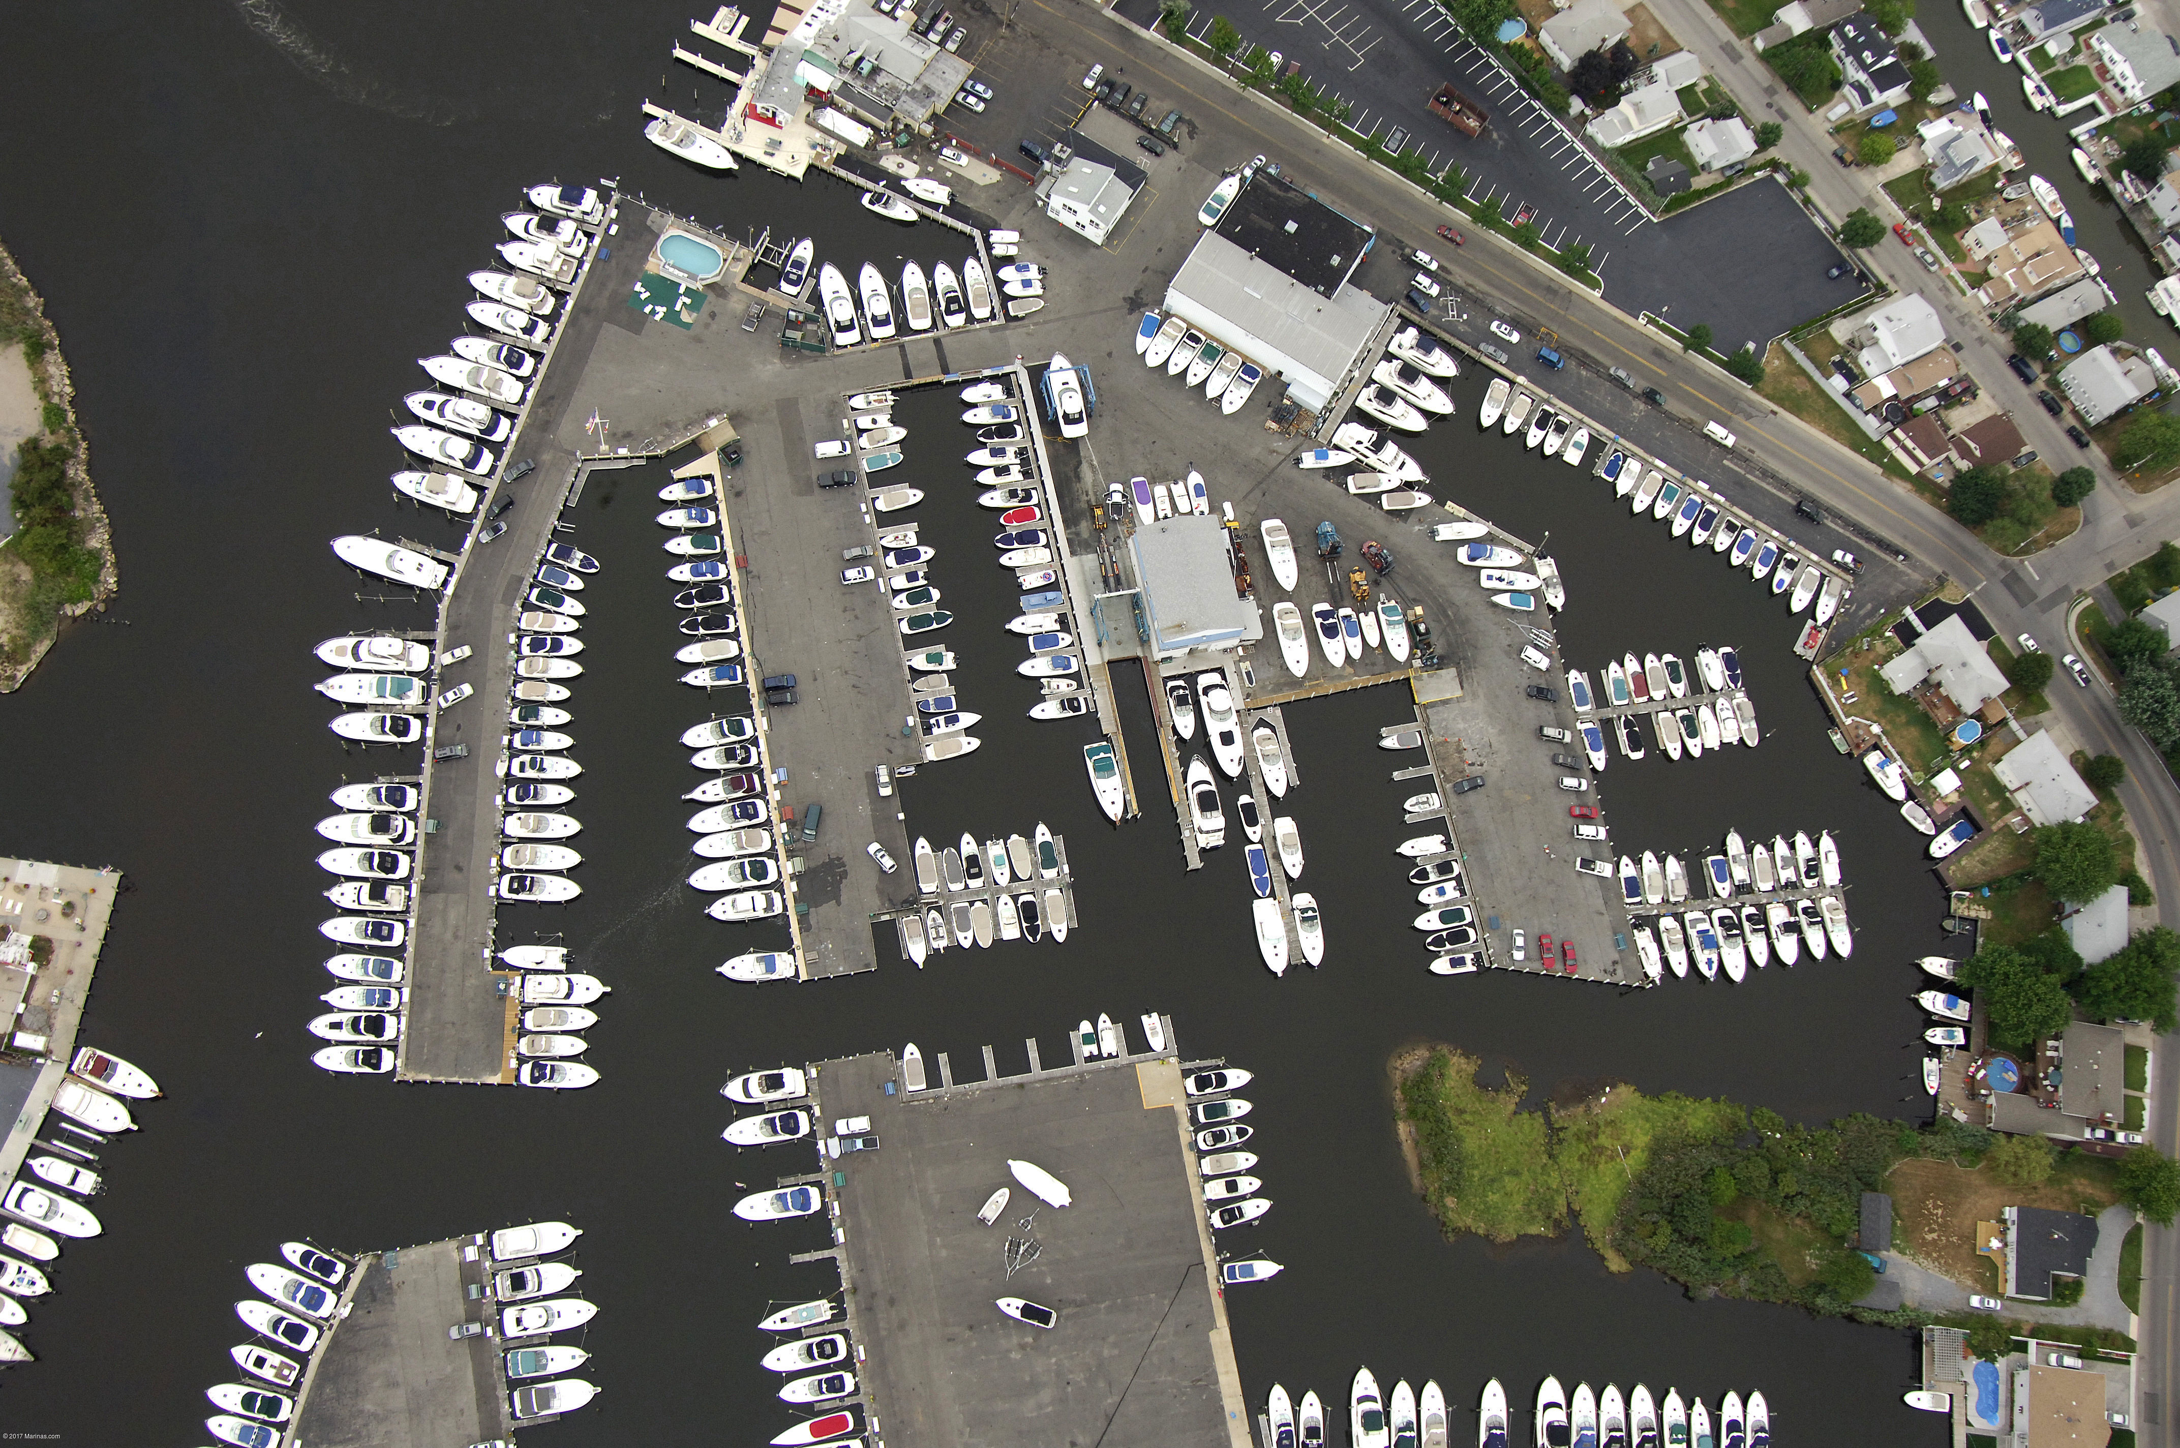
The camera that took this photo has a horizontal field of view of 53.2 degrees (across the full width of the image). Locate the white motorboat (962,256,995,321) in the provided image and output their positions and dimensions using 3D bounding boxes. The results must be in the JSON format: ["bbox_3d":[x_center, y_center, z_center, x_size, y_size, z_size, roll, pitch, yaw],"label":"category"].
[{"bbox_3d":[-17.870,-69.520,346.330,3.410,2.810,11.010,-10,73,-10],"label":"white motorboat"}]

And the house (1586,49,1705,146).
[{"bbox_3d":[95.290,-107.210,371.880,23.380,6.020,9.930,-26,77,-15],"label":"house"}]

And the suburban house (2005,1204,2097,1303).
[{"bbox_3d":[142.490,78.590,321.550,12.110,5.000,13.490,11,72,-3],"label":"suburban house"}]

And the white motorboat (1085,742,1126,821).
[{"bbox_3d":[2.430,9.030,328.490,4.240,3.300,12.890,-13,75,-10],"label":"white motorboat"}]

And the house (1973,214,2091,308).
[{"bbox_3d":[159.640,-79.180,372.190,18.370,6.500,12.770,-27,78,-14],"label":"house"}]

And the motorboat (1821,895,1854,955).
[{"bbox_3d":[113.230,30.780,329.200,3.210,2.610,9.540,-6,72,-9],"label":"motorboat"}]

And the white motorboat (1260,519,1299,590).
[{"bbox_3d":[30.160,-26.200,341.720,4.240,3.700,12.680,-10,74,-9],"label":"white motorboat"}]

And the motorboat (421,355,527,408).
[{"bbox_3d":[-93.777,-53.285,329.189,15.790,4.200,4.400,17,69,0],"label":"motorboat"}]

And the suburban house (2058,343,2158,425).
[{"bbox_3d":[170.820,-57.790,364.250,13.850,7.020,10.430,-30,77,-16],"label":"suburban house"}]

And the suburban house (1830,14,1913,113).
[{"bbox_3d":[135.500,-115.580,380.090,8.680,7.800,14.590,-26,77,-14],"label":"suburban house"}]

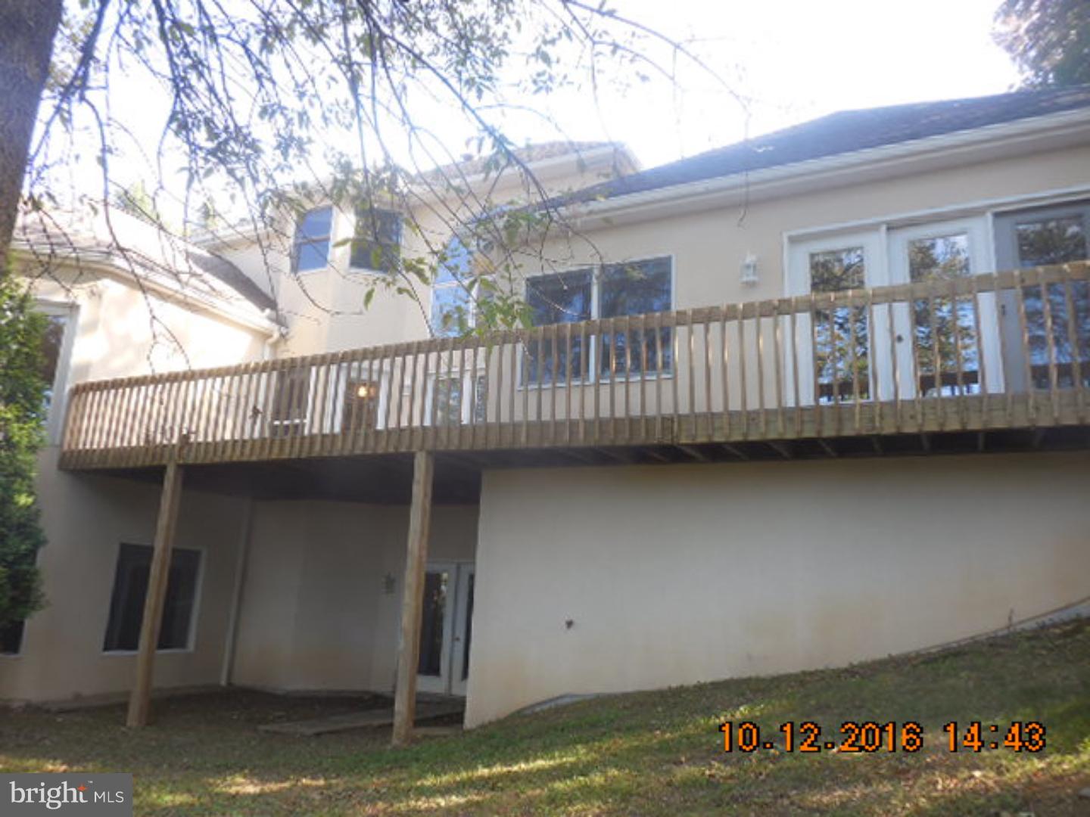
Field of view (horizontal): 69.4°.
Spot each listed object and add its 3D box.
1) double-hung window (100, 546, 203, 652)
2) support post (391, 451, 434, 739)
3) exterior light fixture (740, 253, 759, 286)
[{"bbox_3d":[-6.108,2.982,12.343,0.120,1.621,1.590,-4,-14,27],"label":"double-hung window"},{"bbox_3d":[-1.322,1.879,7.991,0.140,2.886,0.140,-4,-14,27],"label":"support post"},{"bbox_3d":[2.137,-1.476,8.252,0.183,0.334,0.195,-4,-14,27],"label":"exterior light fixture"}]

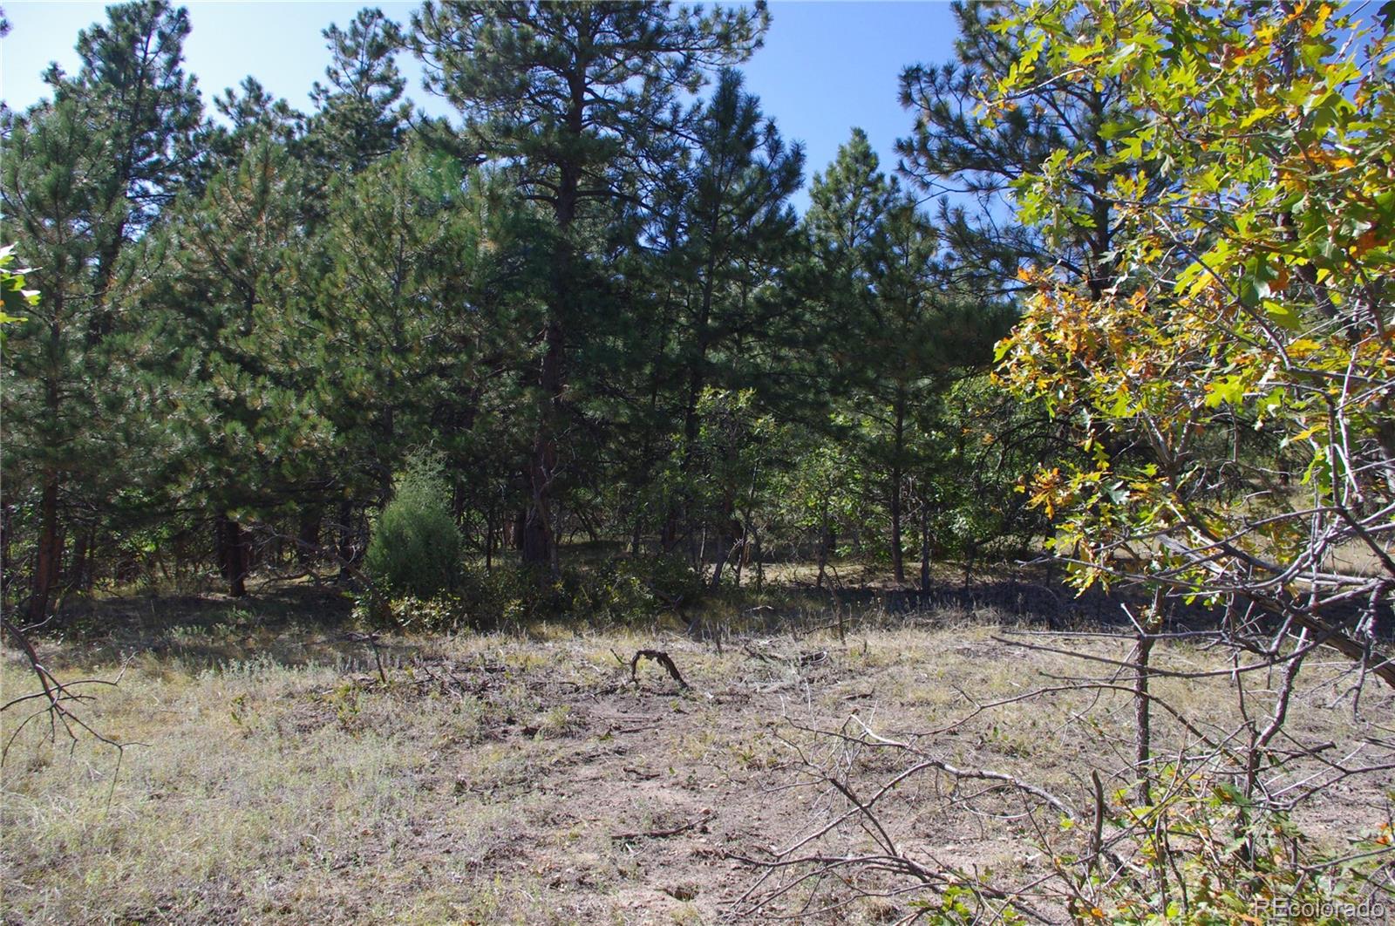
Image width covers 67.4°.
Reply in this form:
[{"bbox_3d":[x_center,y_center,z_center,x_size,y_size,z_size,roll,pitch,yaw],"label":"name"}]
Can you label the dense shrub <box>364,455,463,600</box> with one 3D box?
[{"bbox_3d":[-3.675,0.866,13.500,1.250,1.900,1.200,0,-1,0],"label":"dense shrub"}]

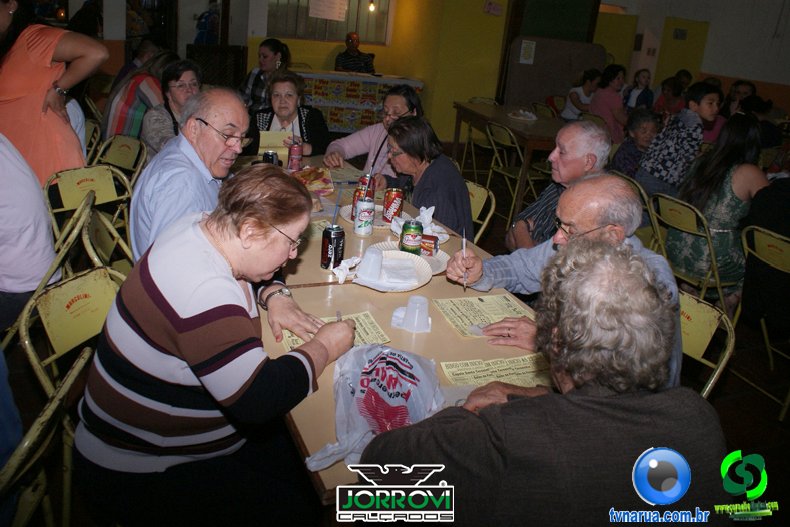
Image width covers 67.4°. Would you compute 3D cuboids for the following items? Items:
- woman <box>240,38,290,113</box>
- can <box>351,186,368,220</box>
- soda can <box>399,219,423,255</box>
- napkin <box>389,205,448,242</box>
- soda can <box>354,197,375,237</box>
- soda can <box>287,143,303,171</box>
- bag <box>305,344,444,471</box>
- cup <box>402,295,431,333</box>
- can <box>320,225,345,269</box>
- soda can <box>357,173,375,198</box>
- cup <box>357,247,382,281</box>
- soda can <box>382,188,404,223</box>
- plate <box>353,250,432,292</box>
[{"bbox_3d":[-0.993,-1.004,4.473,0.620,1.290,0.500,-6,24,-26],"label":"woman"},{"bbox_3d":[-0.120,-0.213,2.165,0.066,0.122,0.066,6,21,-2],"label":"can"},{"bbox_3d":[0.057,-0.079,1.885,0.066,0.122,0.066,5,21,0],"label":"soda can"},{"bbox_3d":[0.090,-0.136,2.086,0.130,0.075,0.190,-2,23,-17],"label":"napkin"},{"bbox_3d":[-0.103,-0.160,2.054,0.066,0.122,0.066,6,21,-2],"label":"soda can"},{"bbox_3d":[-0.475,-0.508,2.849,0.066,0.122,0.066,7,21,0],"label":"soda can"},{"bbox_3d":[-0.019,0.234,1.090,0.230,0.090,0.310,5,21,0],"label":"bag"},{"bbox_3d":[0.054,0.119,1.420,0.065,0.073,0.065,5,21,0],"label":"cup"},{"bbox_3d":[-0.182,-0.047,1.740,0.066,0.122,0.066,4,21,-2],"label":"can"},{"bbox_3d":[-0.113,-0.293,2.397,0.066,0.122,0.066,6,21,-2],"label":"soda can"},{"bbox_3d":[-0.072,0.000,1.690,0.065,0.073,0.065,12,21,-5],"label":"cup"},{"bbox_3d":[-0.004,-0.213,2.200,0.066,0.122,0.066,7,21,0],"label":"soda can"},{"bbox_3d":[-0.002,0.022,1.726,0.235,0.030,0.240,5,27,-3],"label":"plate"}]

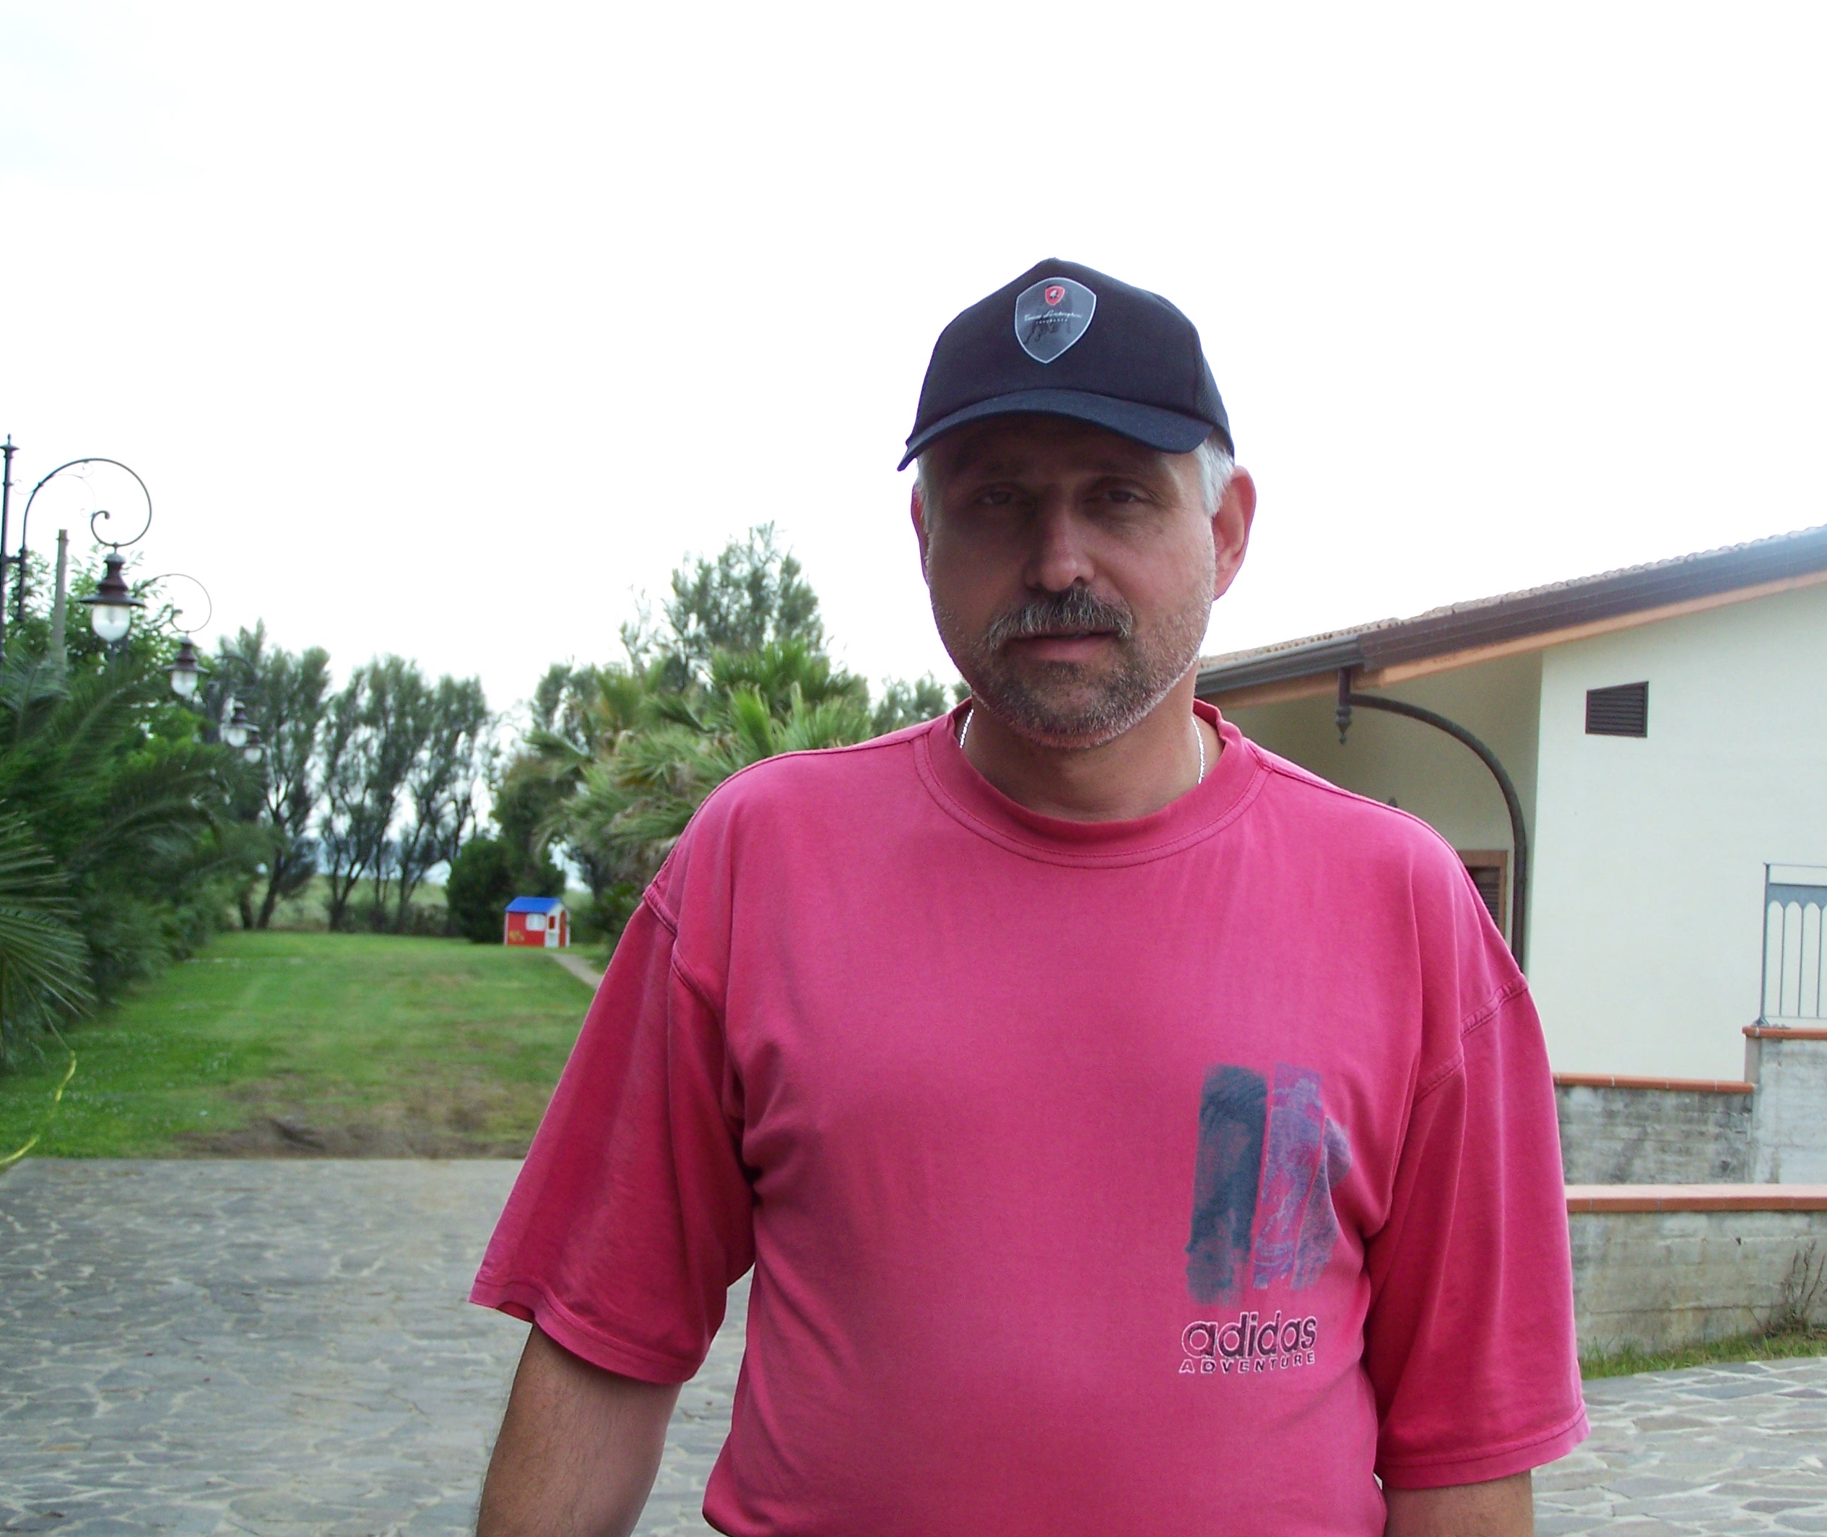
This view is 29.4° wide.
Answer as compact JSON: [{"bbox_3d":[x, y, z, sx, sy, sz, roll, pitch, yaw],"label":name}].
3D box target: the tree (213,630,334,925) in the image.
[{"bbox_3d":[-12.874,0.176,70.000,2.600,6.100,2.600,1,-2,0],"label":"tree"}]

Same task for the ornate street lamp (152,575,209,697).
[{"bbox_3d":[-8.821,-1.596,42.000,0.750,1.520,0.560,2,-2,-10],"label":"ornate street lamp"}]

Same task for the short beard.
[{"bbox_3d":[0.083,-0.053,1.810,0.146,0.092,0.090,-1,0,11],"label":"short beard"}]

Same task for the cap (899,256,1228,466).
[{"bbox_3d":[0.081,-0.214,1.850,0.180,0.128,0.255,-1,2,11],"label":"cap"}]

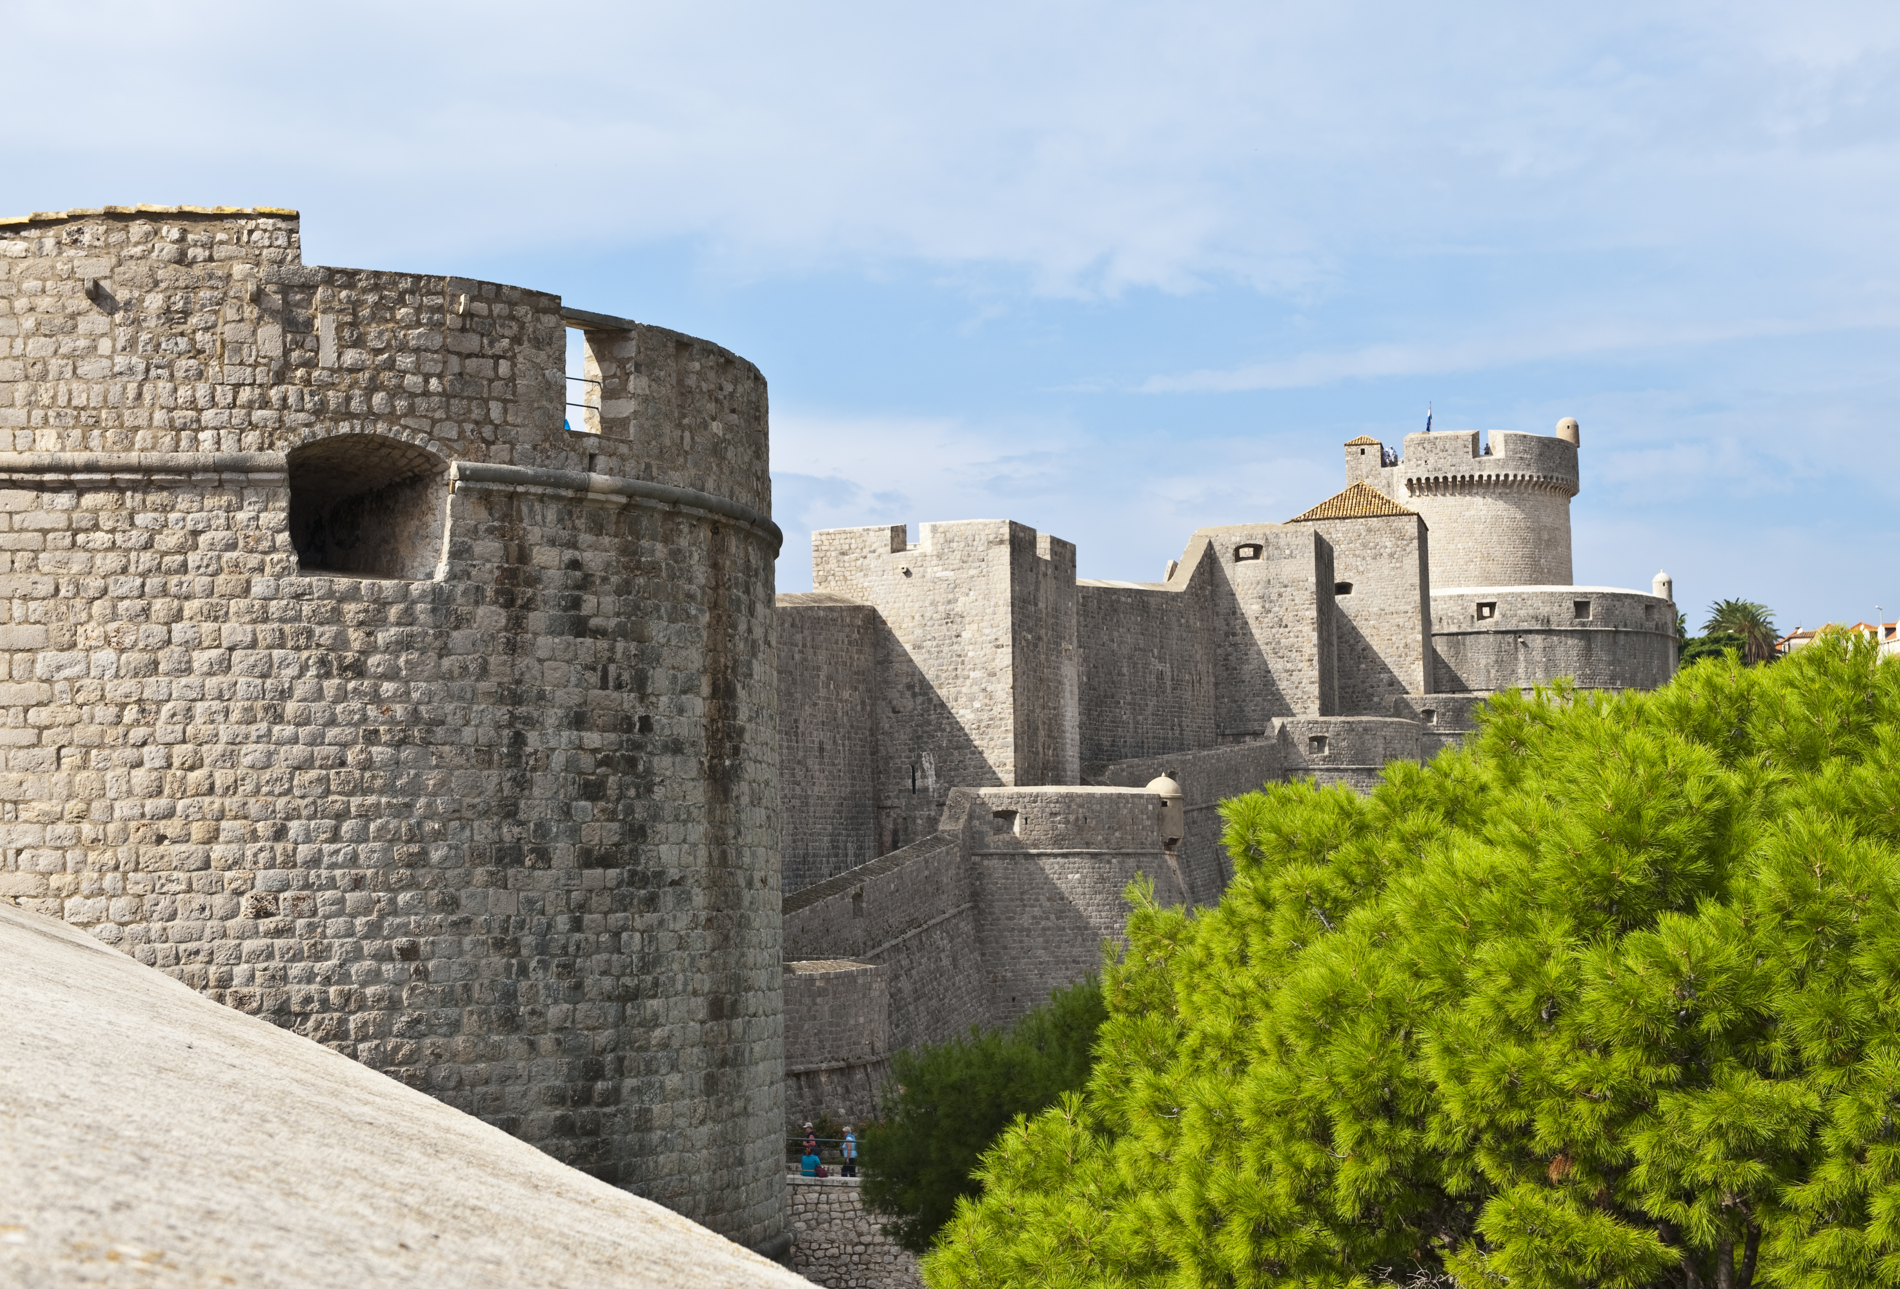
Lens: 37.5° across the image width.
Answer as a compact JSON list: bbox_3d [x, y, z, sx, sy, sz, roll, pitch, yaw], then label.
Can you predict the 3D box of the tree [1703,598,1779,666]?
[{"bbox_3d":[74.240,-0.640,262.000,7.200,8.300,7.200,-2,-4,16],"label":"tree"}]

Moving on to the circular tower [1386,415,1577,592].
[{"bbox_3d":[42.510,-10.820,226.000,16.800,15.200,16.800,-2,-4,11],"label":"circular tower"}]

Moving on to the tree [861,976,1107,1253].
[{"bbox_3d":[1.580,10.960,64.000,7.200,7.600,6.800,-1,-4,1],"label":"tree"}]

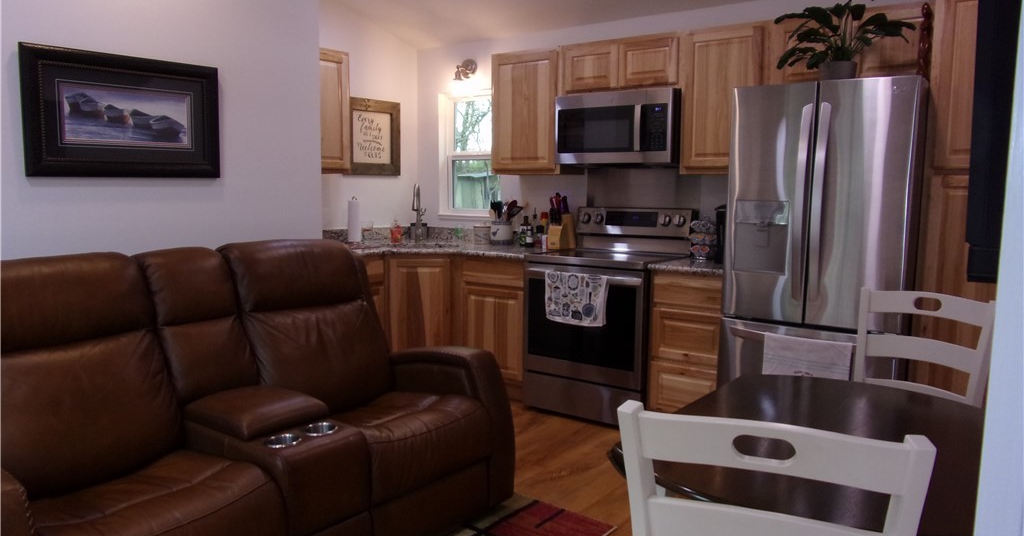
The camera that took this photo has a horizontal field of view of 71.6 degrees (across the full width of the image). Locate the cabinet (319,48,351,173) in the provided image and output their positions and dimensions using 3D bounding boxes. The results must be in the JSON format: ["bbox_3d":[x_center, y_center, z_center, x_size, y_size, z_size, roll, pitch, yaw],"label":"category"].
[{"bbox_3d":[-1.353,-0.966,4.363,0.323,0.758,0.654,5,9,35],"label":"cabinet"}]

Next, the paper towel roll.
[{"bbox_3d":[-1.086,-0.327,4.880,0.100,0.305,0.100,0,7,0],"label":"paper towel roll"}]

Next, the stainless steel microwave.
[{"bbox_3d":[0.679,-0.826,4.264,0.754,0.401,0.405,5,9,35],"label":"stainless steel microwave"}]

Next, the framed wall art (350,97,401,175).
[{"bbox_3d":[-1.005,-0.937,5.115,0.025,0.535,0.557,5,9,35],"label":"framed wall art"}]

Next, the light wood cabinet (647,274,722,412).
[{"bbox_3d":[1.079,0.419,3.837,0.425,0.835,0.630,5,8,34],"label":"light wood cabinet"}]

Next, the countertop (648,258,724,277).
[{"bbox_3d":[1.071,-0.013,3.780,0.422,0.043,0.650,5,8,34],"label":"countertop"}]

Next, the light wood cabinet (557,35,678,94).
[{"bbox_3d":[0.680,-1.143,4.121,0.759,0.310,0.325,5,8,34],"label":"light wood cabinet"}]

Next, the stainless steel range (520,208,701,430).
[{"bbox_3d":[0.576,0.247,4.255,0.759,1.185,0.725,5,9,35],"label":"stainless steel range"}]

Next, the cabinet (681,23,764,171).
[{"bbox_3d":[1.171,-0.884,3.809,0.437,0.750,0.325,5,8,34],"label":"cabinet"}]

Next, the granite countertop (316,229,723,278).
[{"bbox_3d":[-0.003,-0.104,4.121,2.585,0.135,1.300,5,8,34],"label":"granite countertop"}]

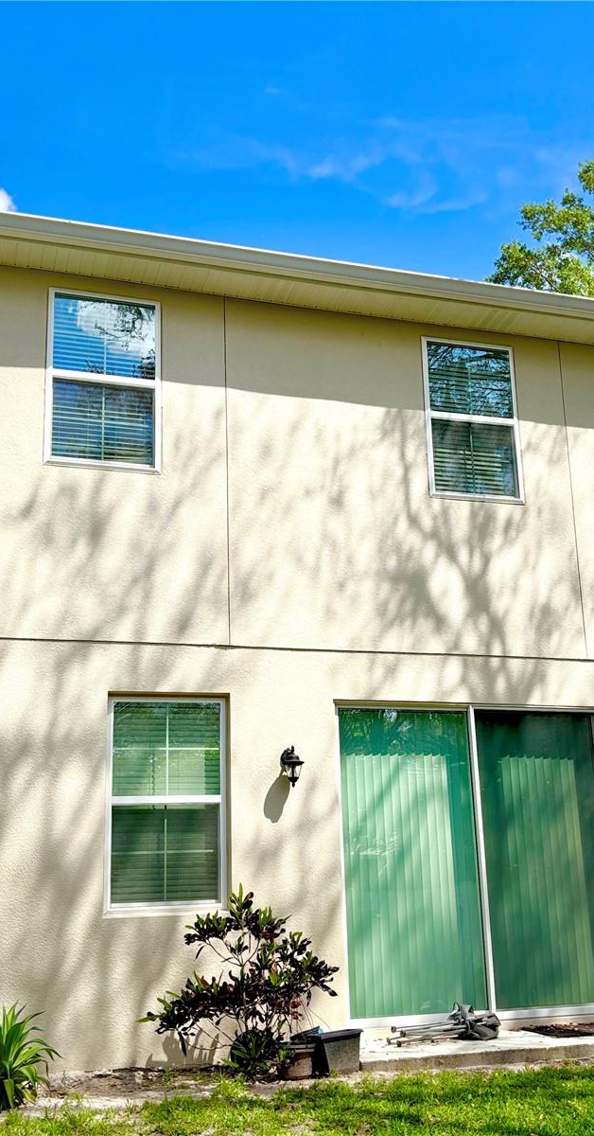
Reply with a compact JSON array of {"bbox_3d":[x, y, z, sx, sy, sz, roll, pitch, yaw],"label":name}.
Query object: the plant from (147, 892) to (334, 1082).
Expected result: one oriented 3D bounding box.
[{"bbox_3d":[-0.371,2.847,7.829,1.378,1.257,0.950,3,-16,-18],"label":"plant"}]

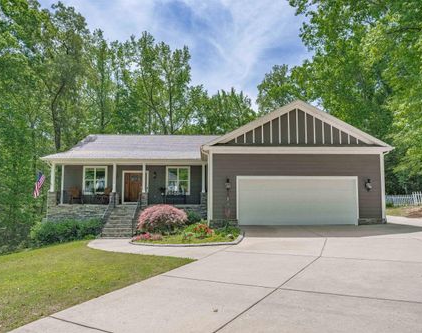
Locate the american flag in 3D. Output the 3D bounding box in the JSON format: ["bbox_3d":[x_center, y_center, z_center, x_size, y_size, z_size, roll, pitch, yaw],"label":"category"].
[{"bbox_3d":[-9.949,1.058,15.326,0.650,1.590,0.400,0,-3,-2],"label":"american flag"}]

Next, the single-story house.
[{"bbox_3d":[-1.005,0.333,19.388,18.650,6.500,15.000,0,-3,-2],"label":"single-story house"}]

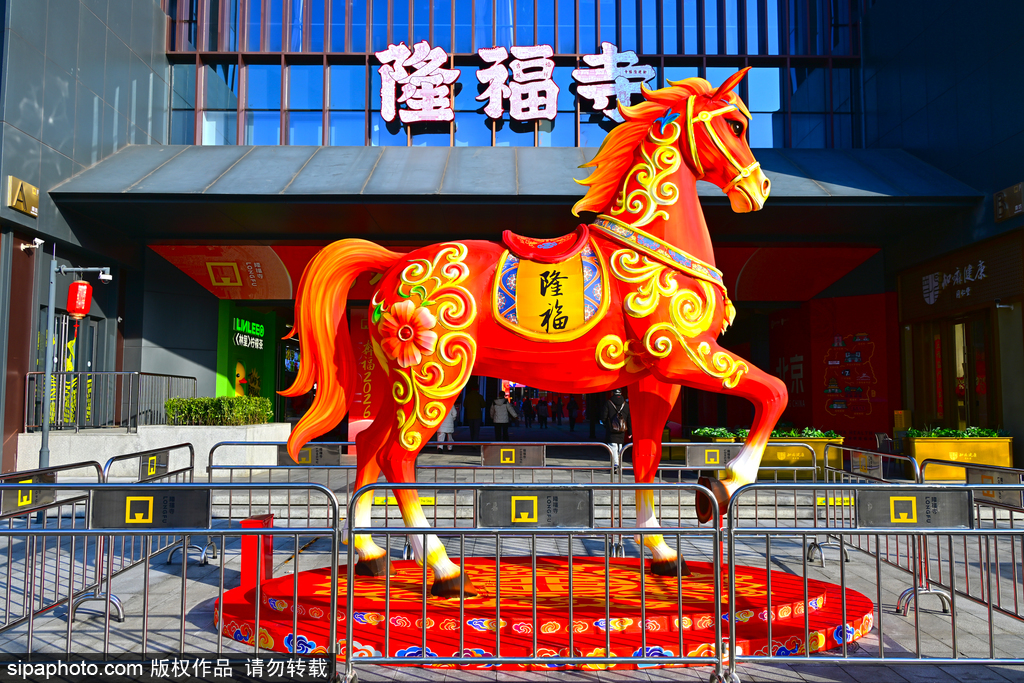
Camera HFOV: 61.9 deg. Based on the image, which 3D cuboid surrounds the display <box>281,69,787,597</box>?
[{"bbox_3d":[0.134,-0.172,6.654,3.855,4.027,1.060,0,-5,0],"label":"display"}]

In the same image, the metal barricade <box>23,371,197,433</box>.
[{"bbox_3d":[-8.078,1.265,17.423,2.119,1.141,2.737,0,-5,0],"label":"metal barricade"}]

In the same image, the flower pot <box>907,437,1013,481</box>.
[{"bbox_3d":[8.039,2.107,15.432,1.745,0.754,0.500,0,-5,0],"label":"flower pot"}]

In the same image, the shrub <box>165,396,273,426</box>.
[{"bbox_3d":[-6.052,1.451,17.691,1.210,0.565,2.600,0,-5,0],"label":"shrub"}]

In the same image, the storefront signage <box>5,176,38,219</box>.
[{"bbox_3d":[-8.655,-2.554,15.139,0.070,0.527,0.828,0,-5,0],"label":"storefront signage"}]

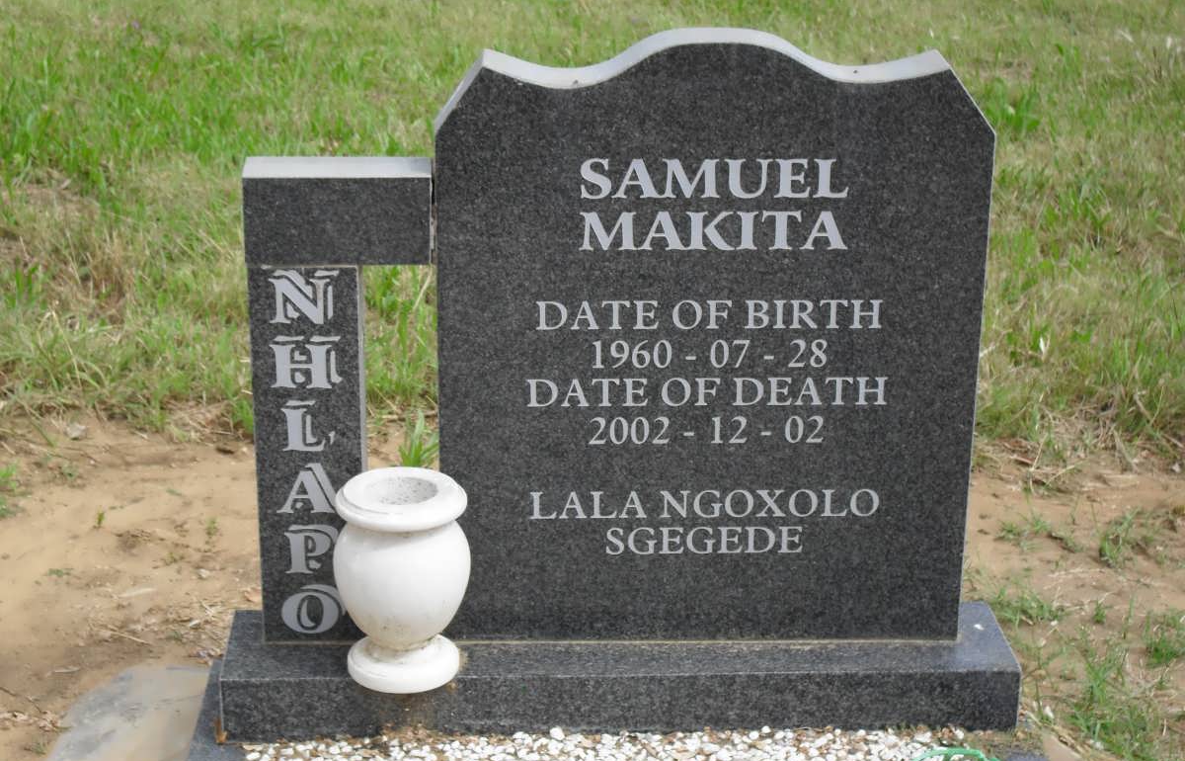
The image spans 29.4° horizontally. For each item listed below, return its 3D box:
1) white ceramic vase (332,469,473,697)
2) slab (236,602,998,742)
[{"bbox_3d":[-0.213,0.226,2.533,0.154,0.219,0.154,0,21,-3],"label":"white ceramic vase"},{"bbox_3d":[0.031,0.340,2.660,0.909,0.079,0.177,0,21,-3],"label":"slab"}]

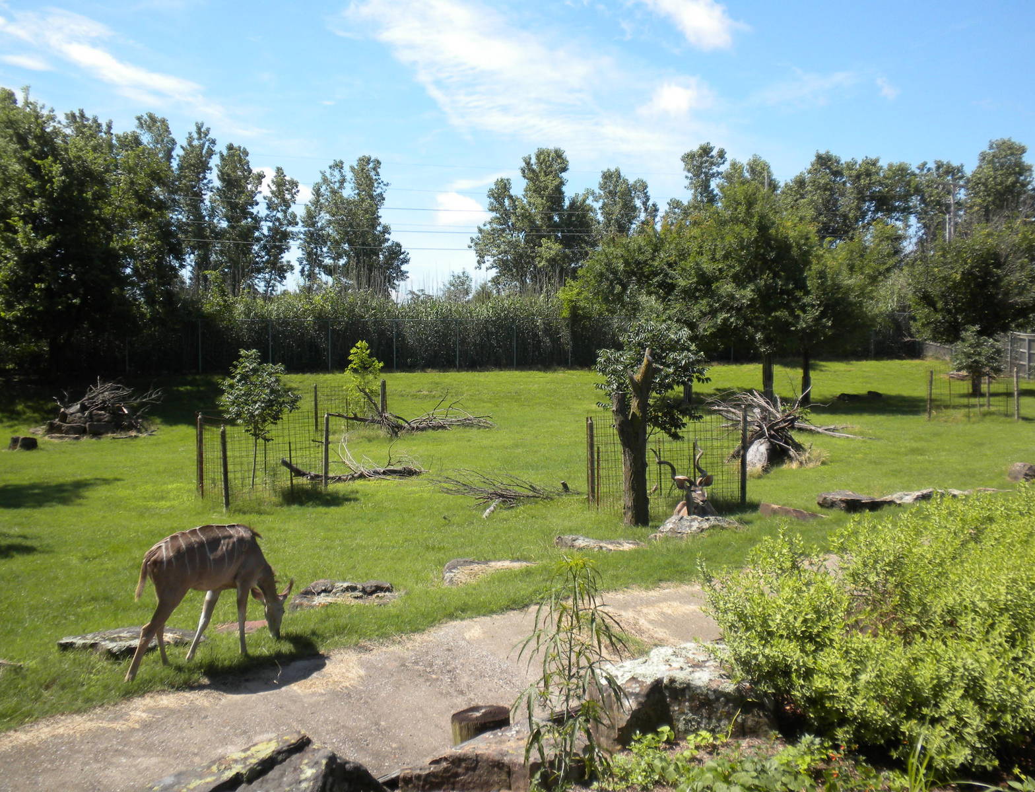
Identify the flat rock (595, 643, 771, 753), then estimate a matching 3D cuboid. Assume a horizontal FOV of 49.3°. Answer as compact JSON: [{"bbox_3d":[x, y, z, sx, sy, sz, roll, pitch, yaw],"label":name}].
[{"bbox_3d":[1.292,2.303,8.770,1.320,0.460,0.900,1,5,9],"label":"flat rock"}]

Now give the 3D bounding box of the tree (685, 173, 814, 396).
[{"bbox_3d":[7.949,-3.813,38.500,4.600,7.800,4.500,0,5,0],"label":"tree"}]

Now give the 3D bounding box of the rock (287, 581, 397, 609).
[{"bbox_3d":[-1.879,2.158,12.270,1.120,0.170,0.520,-1,5,-9],"label":"rock"}]

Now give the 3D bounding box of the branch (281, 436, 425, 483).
[{"bbox_3d":[-3.325,1.275,22.800,2.900,0.850,1.300,0,5,-5],"label":"branch"}]

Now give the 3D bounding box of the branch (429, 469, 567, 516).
[{"bbox_3d":[-0.302,1.520,18.389,2.080,0.430,1.600,0,5,-1],"label":"branch"}]

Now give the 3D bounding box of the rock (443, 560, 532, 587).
[{"bbox_3d":[-0.368,2.226,14.200,1.150,0.220,0.750,-1,5,-8],"label":"rock"}]

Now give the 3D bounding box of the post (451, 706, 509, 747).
[{"bbox_3d":[-0.250,2.306,7.696,0.370,0.360,0.370,0,4,0],"label":"post"}]

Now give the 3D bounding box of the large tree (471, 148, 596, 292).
[{"bbox_3d":[1.052,-8.995,71.525,7.950,13.250,7.500,0,4,0],"label":"large tree"}]

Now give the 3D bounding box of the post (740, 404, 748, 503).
[{"bbox_3d":[3.832,1.012,19.100,0.100,1.680,0.100,0,5,0],"label":"post"}]

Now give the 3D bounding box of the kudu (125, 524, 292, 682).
[{"bbox_3d":[-2.680,1.740,9.879,1.380,1.150,0.420,-3,5,-33],"label":"kudu"}]

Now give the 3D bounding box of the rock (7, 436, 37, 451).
[{"bbox_3d":[-11.533,1.125,26.300,0.620,0.290,0.580,0,5,0],"label":"rock"}]

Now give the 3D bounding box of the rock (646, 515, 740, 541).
[{"bbox_3d":[2.634,1.983,16.800,1.270,0.300,0.800,0,5,-5],"label":"rock"}]

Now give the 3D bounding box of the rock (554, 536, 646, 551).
[{"bbox_3d":[1.095,1.946,15.062,1.140,0.130,0.500,0,5,4],"label":"rock"}]

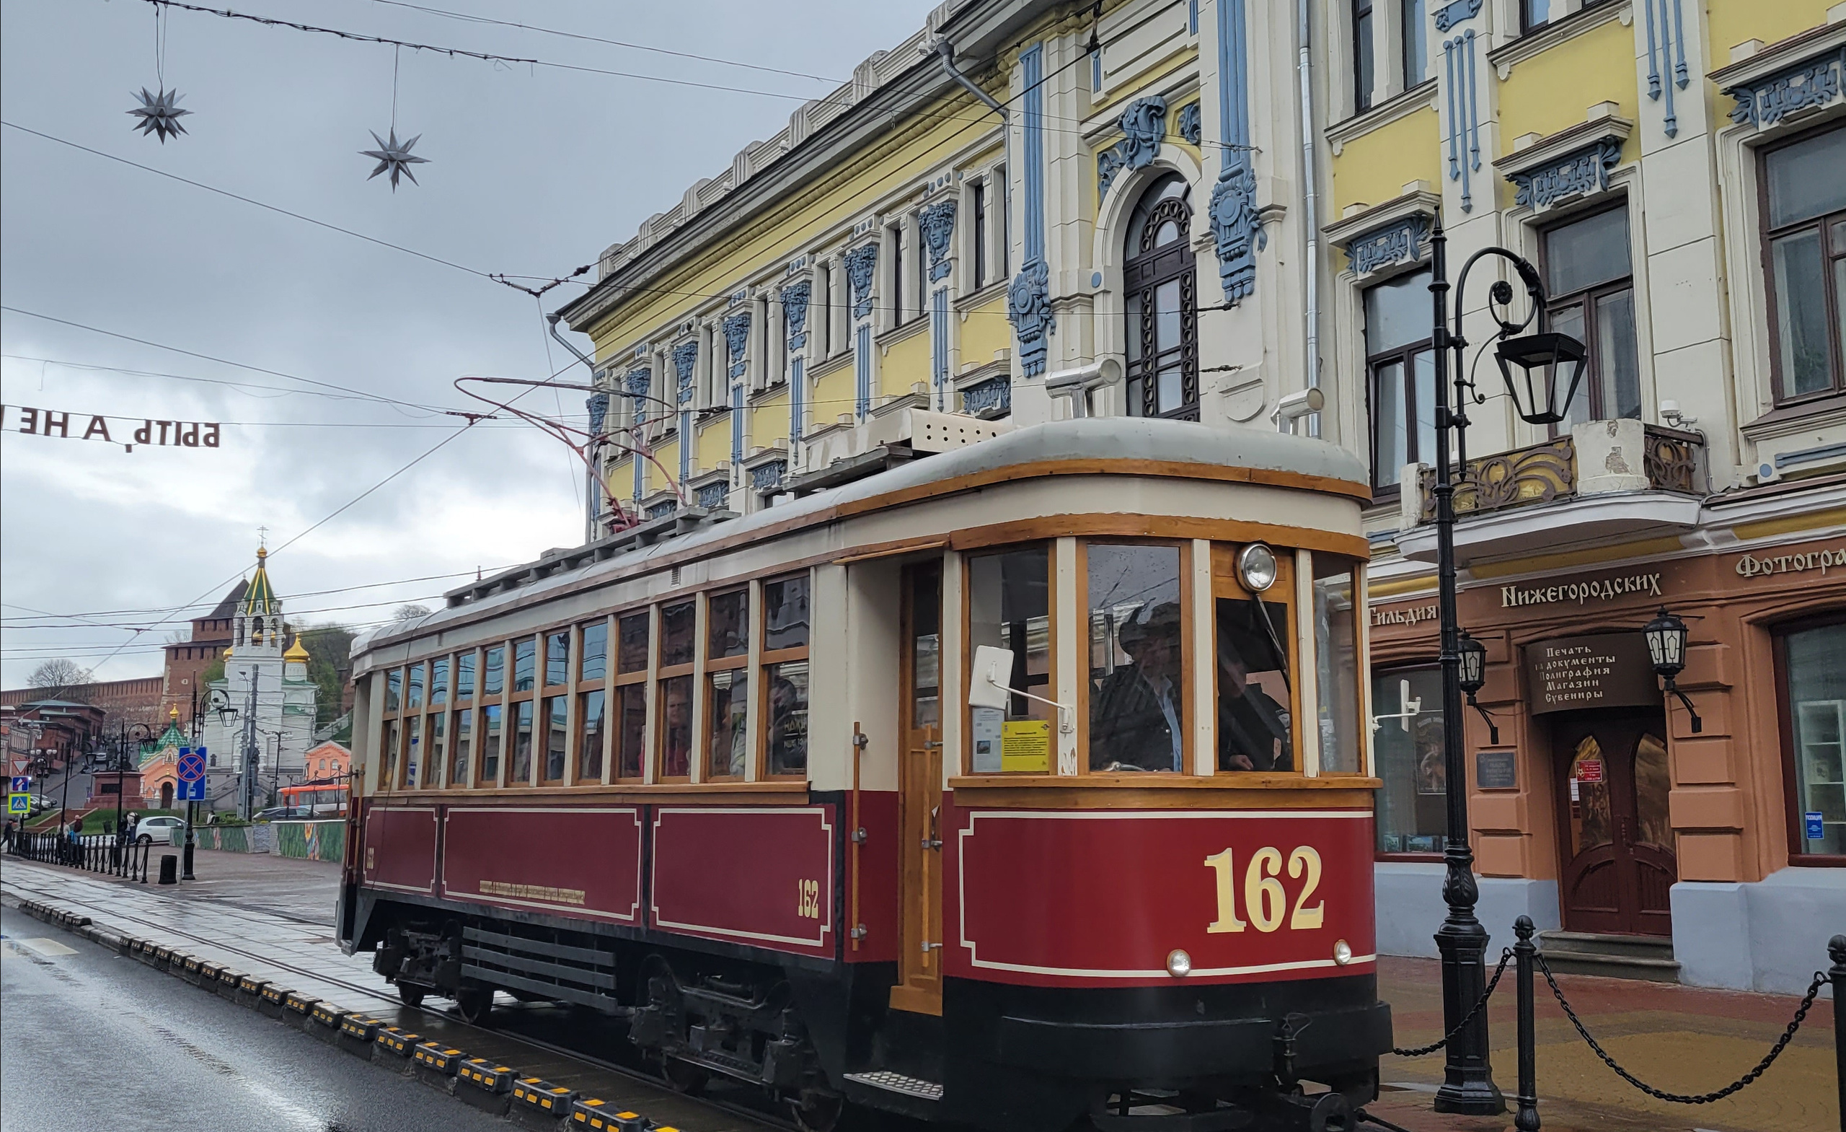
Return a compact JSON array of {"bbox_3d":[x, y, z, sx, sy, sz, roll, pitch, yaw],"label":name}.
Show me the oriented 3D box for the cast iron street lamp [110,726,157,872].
[{"bbox_3d":[-26.535,7.595,62.146,1.500,5.000,0.450,5,-9,-30],"label":"cast iron street lamp"}]

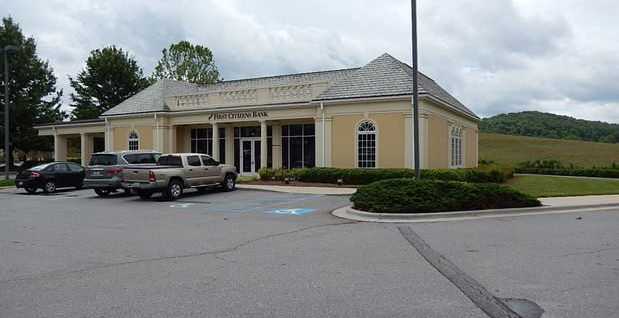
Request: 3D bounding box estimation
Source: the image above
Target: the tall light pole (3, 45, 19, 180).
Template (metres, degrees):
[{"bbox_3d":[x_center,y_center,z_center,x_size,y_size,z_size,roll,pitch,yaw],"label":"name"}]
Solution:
[{"bbox_3d":[-16.477,-2.586,24.786,1.150,7.470,0.420,0,0,29],"label":"tall light pole"}]

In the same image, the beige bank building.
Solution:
[{"bbox_3d":[-4.959,-2.481,36.471,33.250,7.110,16.920,0,0,29],"label":"beige bank building"}]

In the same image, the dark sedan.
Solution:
[{"bbox_3d":[-12.366,0.883,22.676,1.740,1.480,4.470,0,0,28],"label":"dark sedan"}]

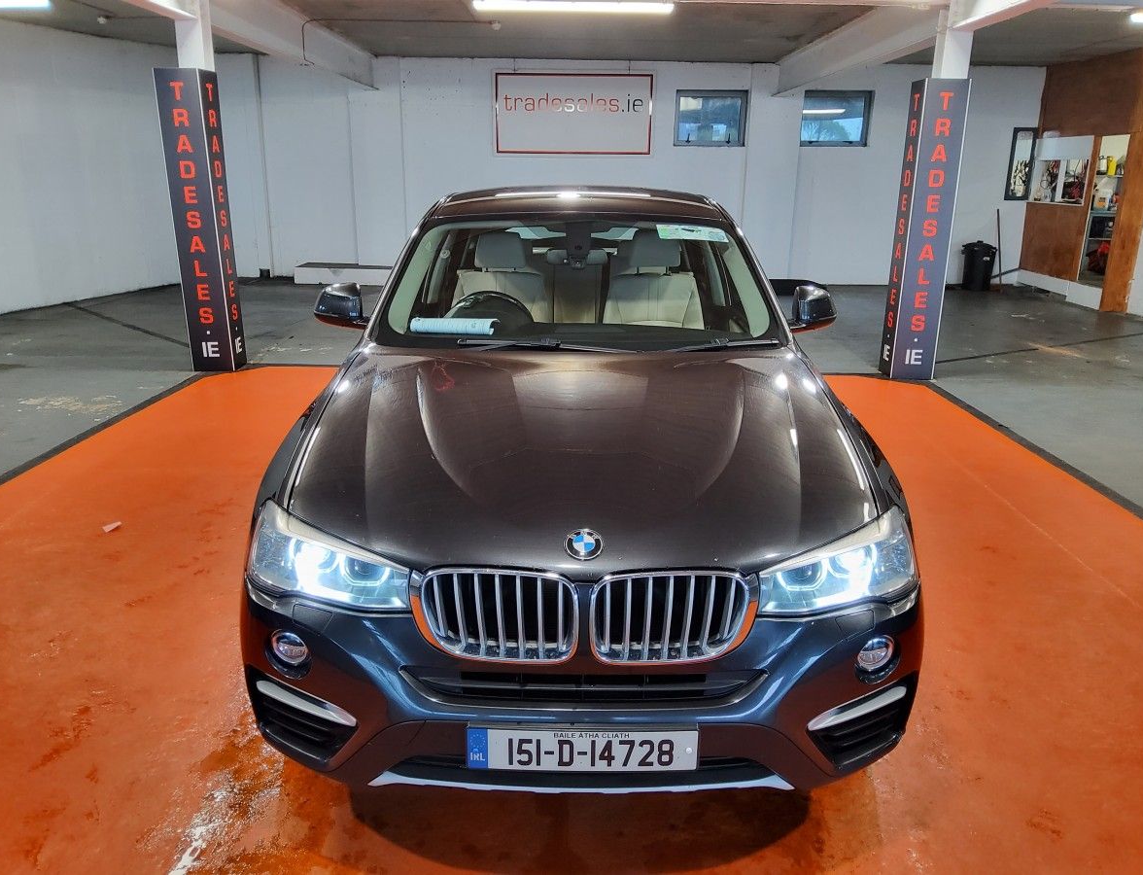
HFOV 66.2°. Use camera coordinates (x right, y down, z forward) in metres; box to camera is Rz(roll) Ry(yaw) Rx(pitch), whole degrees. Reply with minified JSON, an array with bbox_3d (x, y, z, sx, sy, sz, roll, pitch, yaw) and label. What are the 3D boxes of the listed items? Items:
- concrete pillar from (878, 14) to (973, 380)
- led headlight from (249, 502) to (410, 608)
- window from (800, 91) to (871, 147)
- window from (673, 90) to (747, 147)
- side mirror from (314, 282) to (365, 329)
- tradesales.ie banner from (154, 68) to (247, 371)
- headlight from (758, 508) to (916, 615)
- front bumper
[{"bbox_3d":[2.905,-1.888,7.163,0.335,2.817,0.300,1,18,0],"label":"concrete pillar"},{"bbox_3d":[-0.594,0.272,2.152,0.460,0.160,0.420,0,18,0],"label":"led headlight"},{"bbox_3d":[3.761,-4.539,12.482,1.075,0.748,0.100,1,18,0],"label":"window"},{"bbox_3d":[1.995,-4.546,12.500,1.053,0.749,0.100,1,18,0],"label":"window"},{"bbox_3d":[-0.917,-0.535,3.518,0.220,0.175,0.190,0,18,0],"label":"side mirror"},{"bbox_3d":[-3.061,-1.755,7.289,0.338,2.398,0.300,1,18,0],"label":"tradesales.ie banner"},{"bbox_3d":[0.635,0.279,2.152,0.460,0.160,0.420,0,18,0],"label":"headlight"},{"bbox_3d":[0.019,0.541,2.142,1.830,0.500,0.460,0,18,0],"label":"front bumper"}]

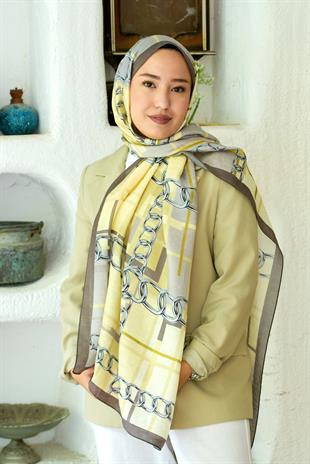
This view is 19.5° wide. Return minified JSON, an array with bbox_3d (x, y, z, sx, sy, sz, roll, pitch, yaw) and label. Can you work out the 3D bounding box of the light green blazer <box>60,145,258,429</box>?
[{"bbox_3d":[0.010,0.123,2.040,0.460,0.640,0.290,0,1,22],"label":"light green blazer"}]

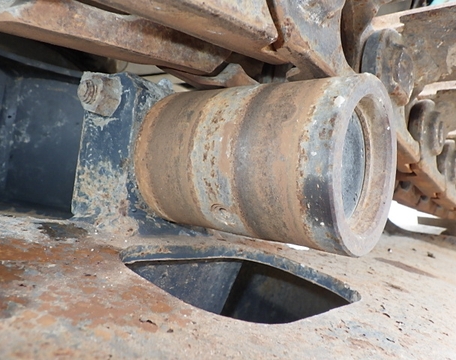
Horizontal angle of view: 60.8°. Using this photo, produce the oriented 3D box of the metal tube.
[{"bbox_3d":[0.028,-0.014,0.302,0.165,0.117,0.117,5,-1,38],"label":"metal tube"}]

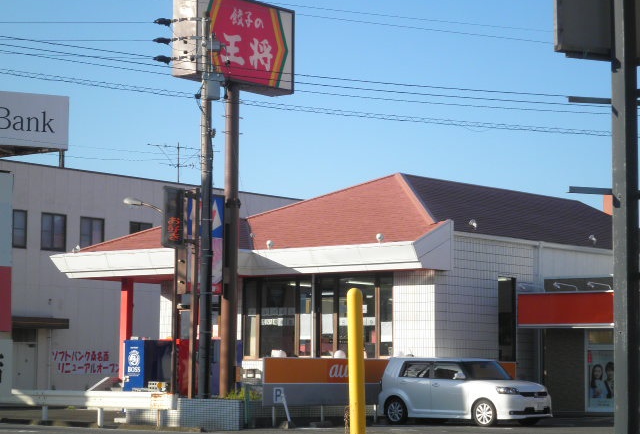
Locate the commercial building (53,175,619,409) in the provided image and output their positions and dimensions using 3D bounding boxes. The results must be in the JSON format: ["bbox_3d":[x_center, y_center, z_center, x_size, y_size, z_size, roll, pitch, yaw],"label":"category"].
[{"bbox_3d":[3.037,2.344,50.786,11.869,7.533,19.888,-4,-7,40],"label":"commercial building"}]

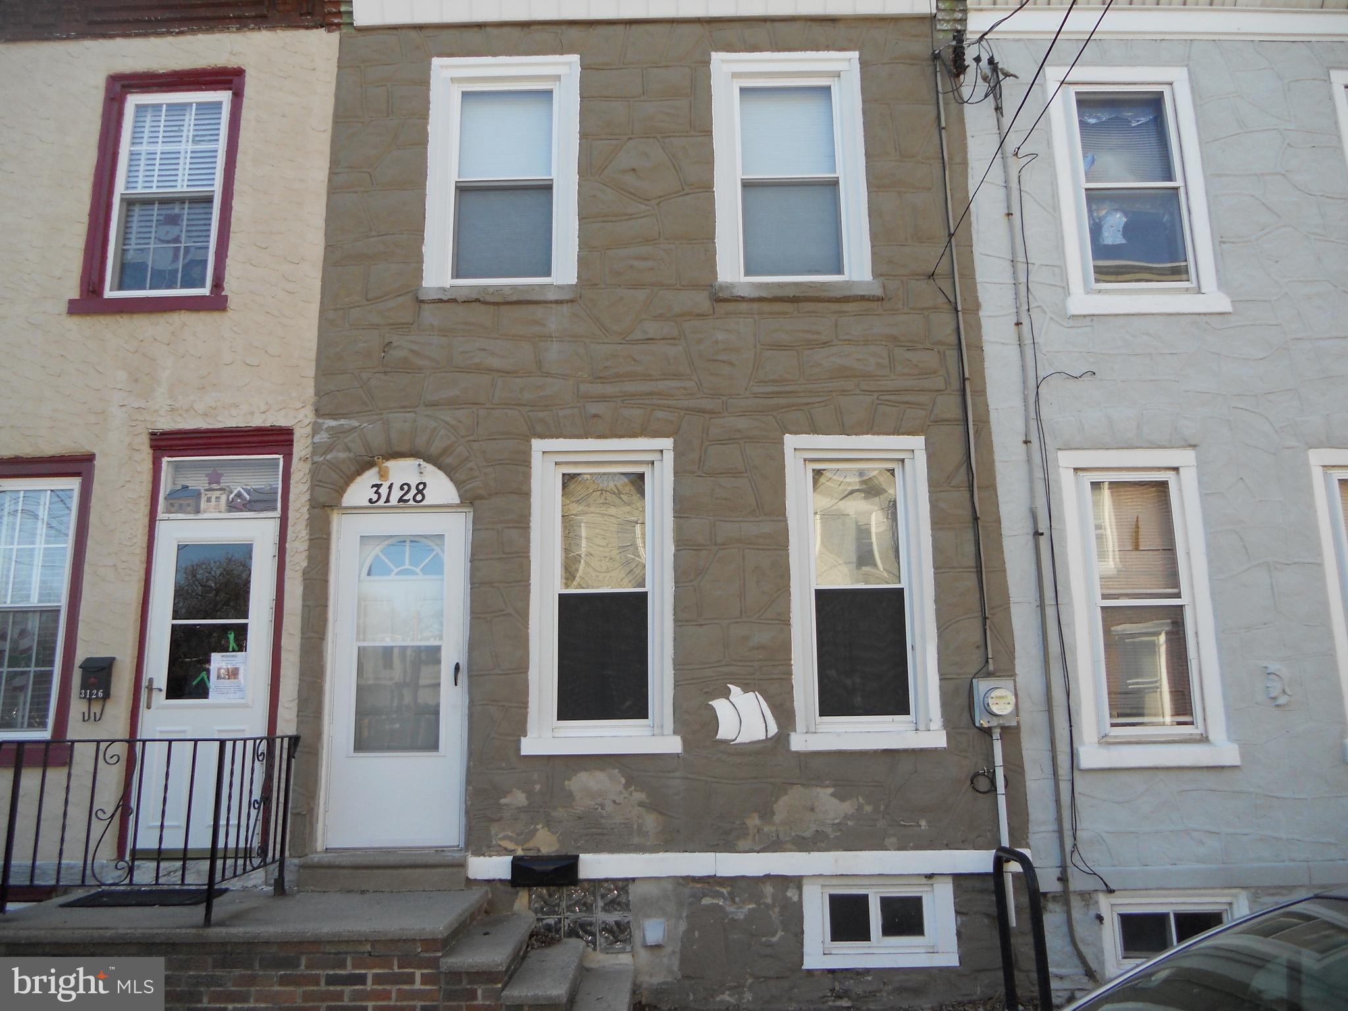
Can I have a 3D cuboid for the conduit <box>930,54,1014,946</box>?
[{"bbox_3d":[1.887,-0.385,6.656,0.150,5.750,0.110,-1,-12,0],"label":"conduit"}]

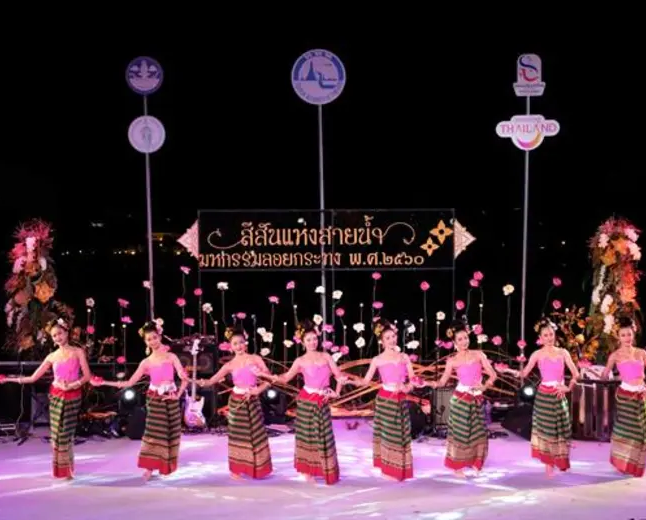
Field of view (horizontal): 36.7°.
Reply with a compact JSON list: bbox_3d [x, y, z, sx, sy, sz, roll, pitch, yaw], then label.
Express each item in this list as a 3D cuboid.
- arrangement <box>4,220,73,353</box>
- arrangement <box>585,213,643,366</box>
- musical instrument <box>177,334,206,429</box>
[{"bbox_3d":[-3.894,0.365,13.400,0.870,1.850,0.750,-1,3,-6],"label":"arrangement"},{"bbox_3d":[3.995,0.397,13.400,0.720,1.980,0.650,0,3,6],"label":"arrangement"},{"bbox_3d":[-1.639,1.548,12.300,0.310,1.150,0.100,0,-8,0],"label":"musical instrument"}]

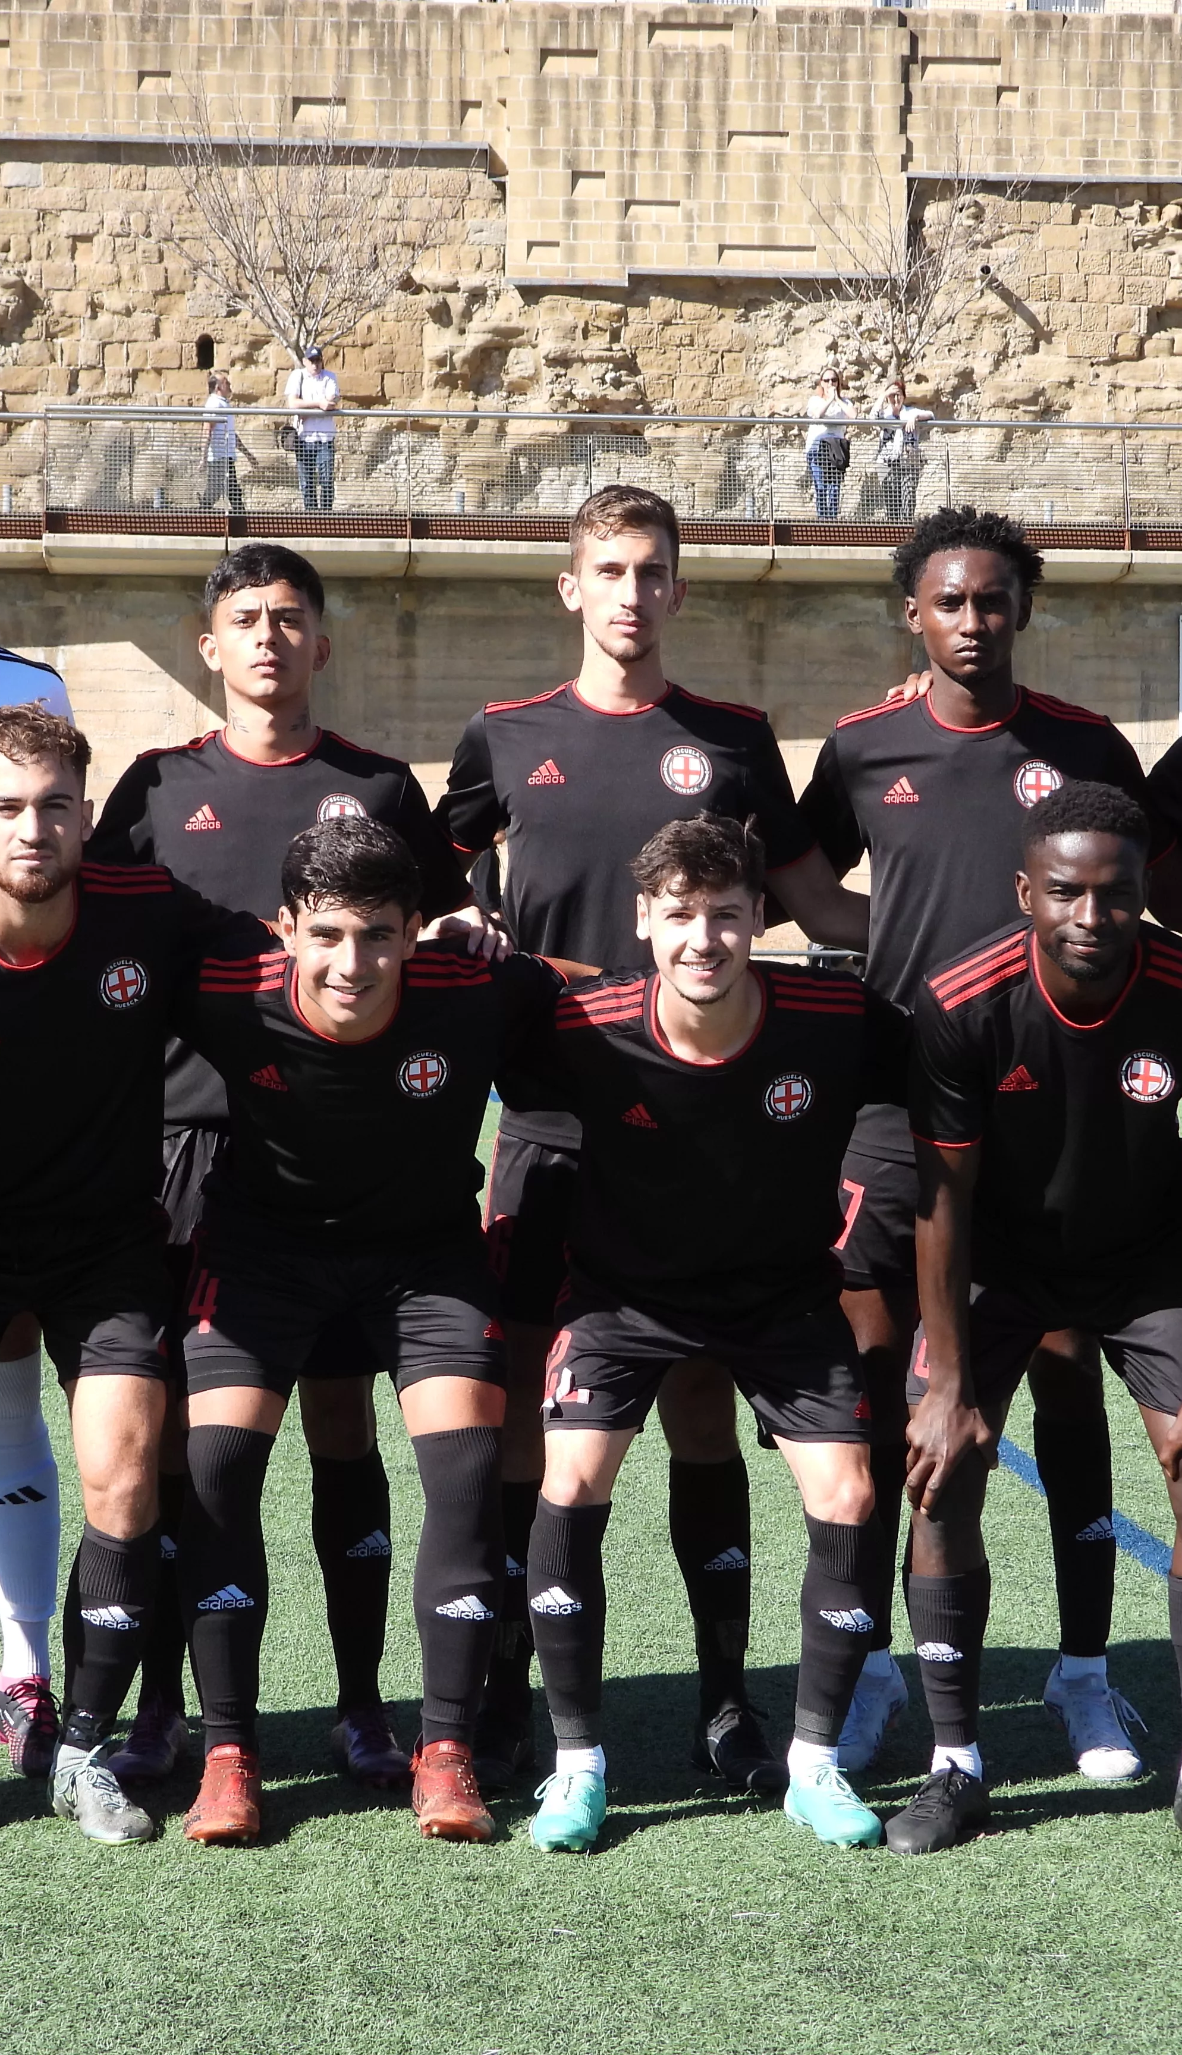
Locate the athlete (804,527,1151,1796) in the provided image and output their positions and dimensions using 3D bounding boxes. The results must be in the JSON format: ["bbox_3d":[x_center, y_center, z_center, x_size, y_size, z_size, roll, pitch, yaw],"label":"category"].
[{"bbox_3d":[0.550,0.157,6.760,0.530,1.790,0.370,1,1,3],"label":"athlete"}]

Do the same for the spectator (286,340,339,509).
[{"bbox_3d":[-2.801,-6.022,47.800,0.540,1.710,0.420,1,1,-3],"label":"spectator"}]

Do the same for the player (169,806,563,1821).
[{"bbox_3d":[-0.291,0.393,6.240,0.530,1.325,0.550,1,1,-2],"label":"player"}]

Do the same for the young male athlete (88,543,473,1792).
[{"bbox_3d":[-0.434,0.183,6.620,0.535,1.720,0.370,1,1,-2],"label":"young male athlete"}]

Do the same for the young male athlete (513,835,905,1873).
[{"bbox_3d":[0.155,0.381,6.290,0.580,1.310,0.620,1,1,0],"label":"young male athlete"}]

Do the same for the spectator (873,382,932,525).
[{"bbox_3d":[3.323,-6.137,50.670,0.600,1.580,0.420,1,1,0],"label":"spectator"}]

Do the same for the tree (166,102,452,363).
[{"bbox_3d":[-3.179,-7.966,53.630,3.200,4.950,3.100,1,1,0],"label":"tree"}]

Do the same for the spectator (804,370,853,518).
[{"bbox_3d":[2.535,-6.186,50.669,0.520,1.660,0.420,1,1,0],"label":"spectator"}]

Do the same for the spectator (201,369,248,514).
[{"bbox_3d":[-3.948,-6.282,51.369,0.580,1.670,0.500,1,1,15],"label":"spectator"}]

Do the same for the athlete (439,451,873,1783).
[{"bbox_3d":[0.085,0.149,6.630,0.600,1.805,0.380,1,1,0],"label":"athlete"}]

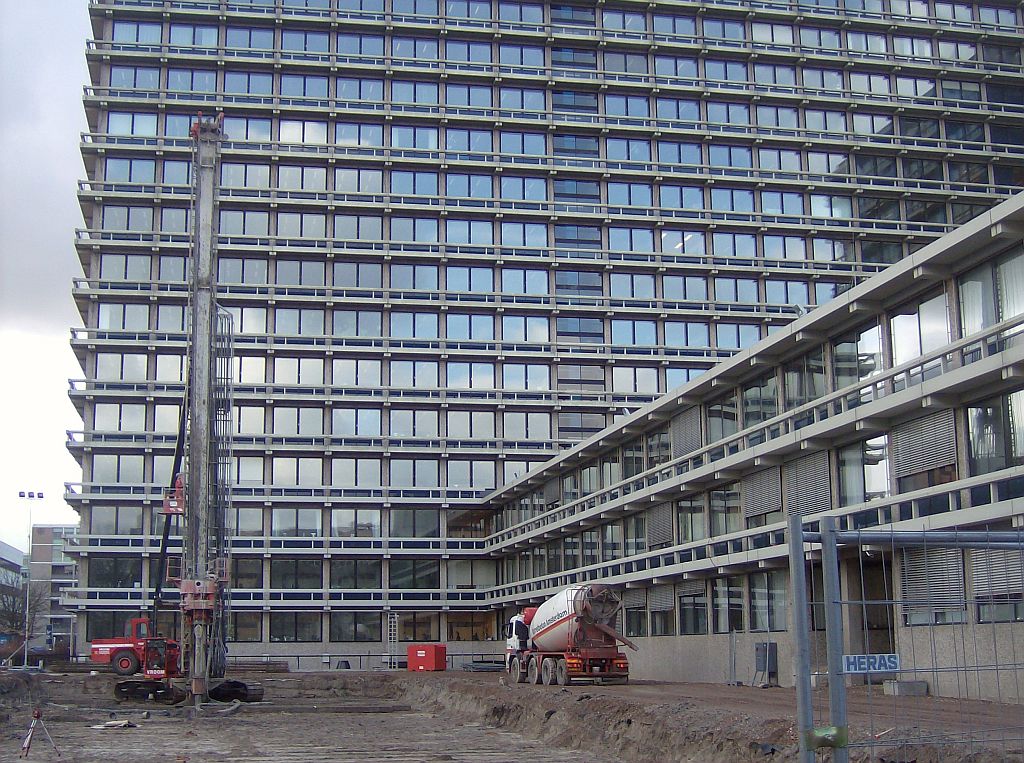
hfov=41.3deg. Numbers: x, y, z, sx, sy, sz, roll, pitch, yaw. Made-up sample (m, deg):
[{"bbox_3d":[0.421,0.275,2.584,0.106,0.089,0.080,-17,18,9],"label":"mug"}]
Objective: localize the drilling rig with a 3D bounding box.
[{"bbox_3d":[-14.634,1.406,63.127,5.700,26.300,6.800,1,-11,-10],"label":"drilling rig"}]

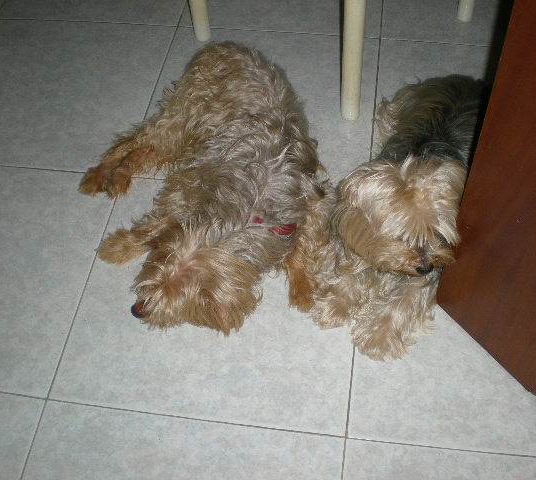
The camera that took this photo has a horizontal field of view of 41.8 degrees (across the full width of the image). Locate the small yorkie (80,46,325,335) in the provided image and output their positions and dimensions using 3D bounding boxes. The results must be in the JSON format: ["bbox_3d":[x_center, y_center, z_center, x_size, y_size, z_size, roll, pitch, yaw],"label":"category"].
[{"bbox_3d":[-0.113,-0.108,1.052,0.367,0.144,0.499,5,54,7],"label":"small yorkie"}]

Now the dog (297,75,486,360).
[{"bbox_3d":[0.201,-0.073,0.967,0.187,0.207,0.437,17,56,15],"label":"dog"}]

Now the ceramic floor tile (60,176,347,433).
[{"bbox_3d":[-0.067,0.071,1.011,0.390,0.009,0.390,5,54,7],"label":"ceramic floor tile"}]

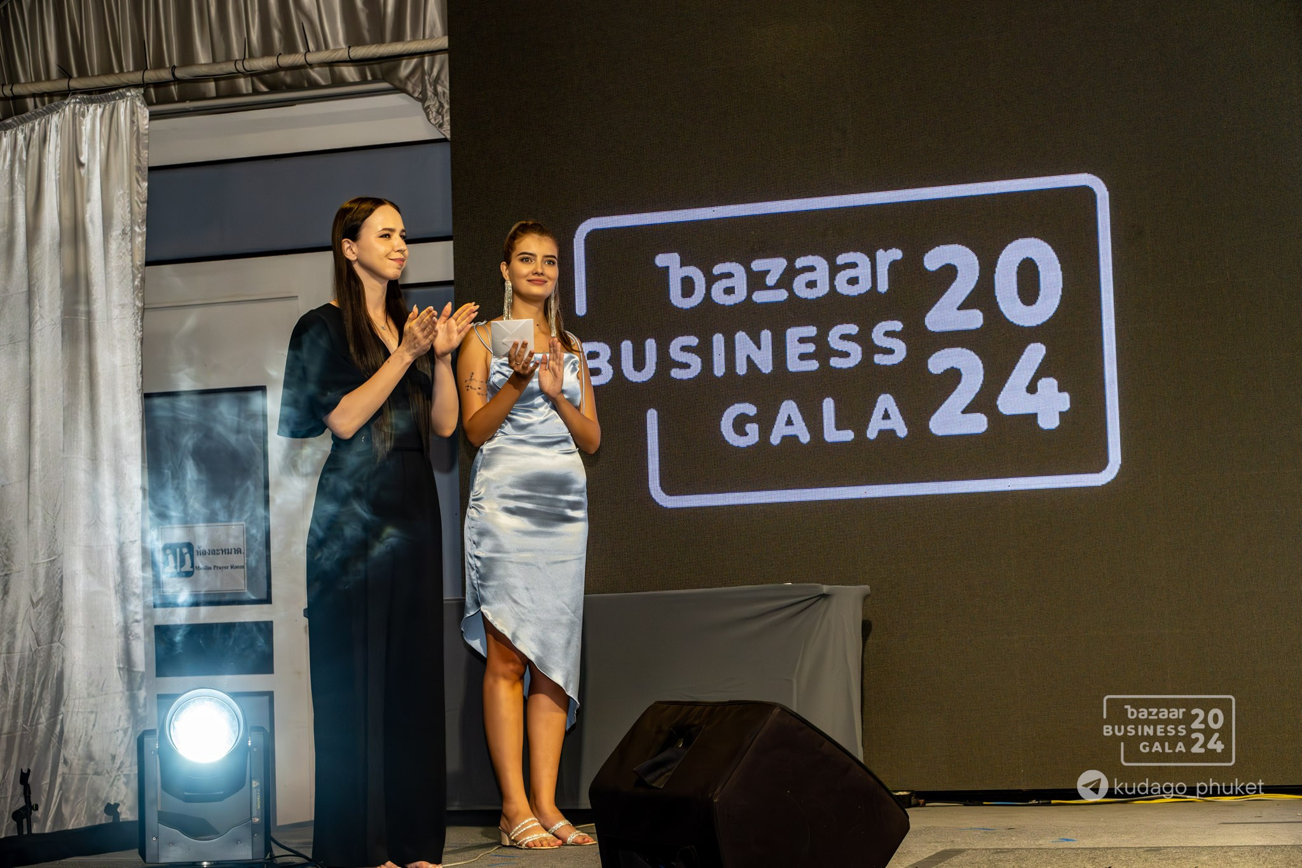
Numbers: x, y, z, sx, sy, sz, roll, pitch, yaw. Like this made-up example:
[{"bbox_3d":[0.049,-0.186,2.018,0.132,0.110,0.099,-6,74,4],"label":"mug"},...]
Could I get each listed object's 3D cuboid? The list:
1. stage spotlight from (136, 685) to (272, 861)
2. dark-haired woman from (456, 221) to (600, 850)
[{"bbox_3d":[-0.981,0.783,6.189,0.310,0.475,0.330,-1,-5,-7],"label":"stage spotlight"},{"bbox_3d":[-0.327,0.266,7.809,0.440,1.720,0.380,1,-5,-28],"label":"dark-haired woman"}]

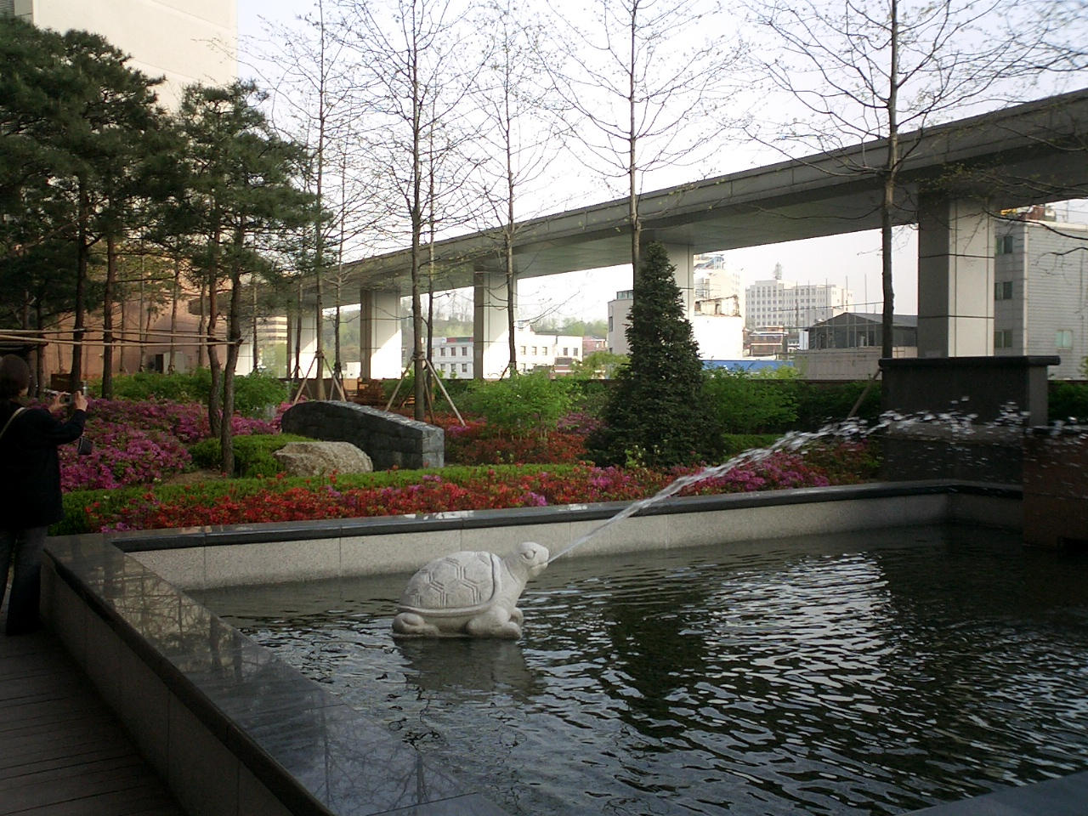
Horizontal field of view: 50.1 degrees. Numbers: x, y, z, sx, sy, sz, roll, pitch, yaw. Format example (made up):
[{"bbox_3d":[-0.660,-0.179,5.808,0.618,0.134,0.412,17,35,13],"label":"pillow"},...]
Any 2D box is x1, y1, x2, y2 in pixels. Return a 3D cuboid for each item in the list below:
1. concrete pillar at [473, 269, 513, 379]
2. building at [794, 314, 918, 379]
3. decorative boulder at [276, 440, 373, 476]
[{"bbox_3d":[-1.824,-2.732,44.154,1.450,5.100,0.790,-1,2,-30],"label":"concrete pillar"},{"bbox_3d":[36.399,-5.448,124.477,11.000,9.200,16.500,0,1,-19],"label":"building"},{"bbox_3d":[-2.285,0.536,12.017,1.000,0.400,0.700,0,1,-11],"label":"decorative boulder"}]

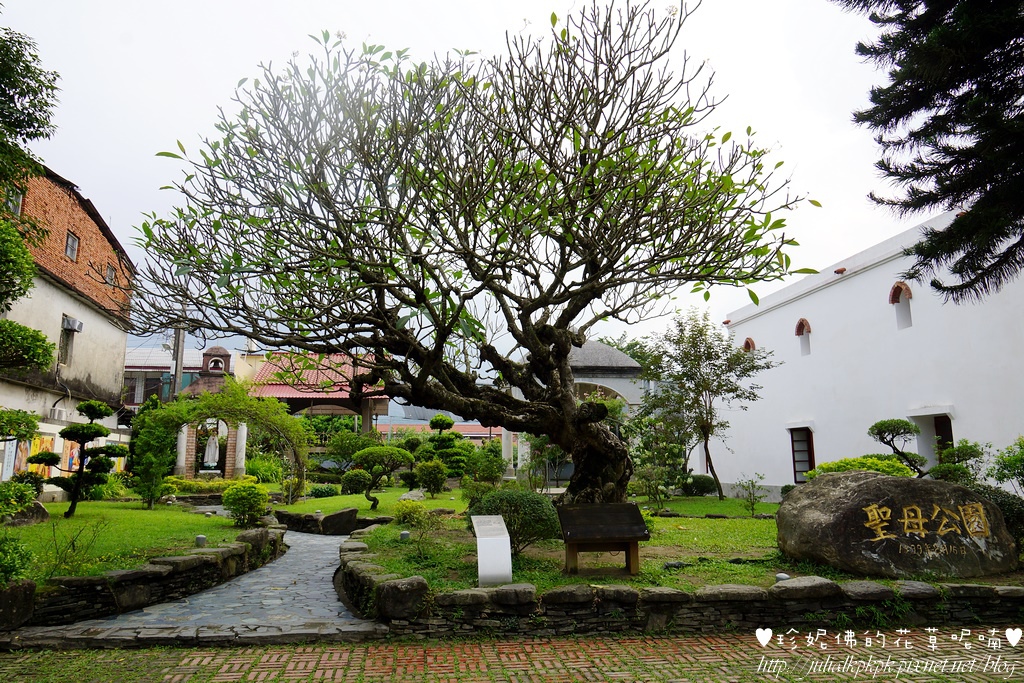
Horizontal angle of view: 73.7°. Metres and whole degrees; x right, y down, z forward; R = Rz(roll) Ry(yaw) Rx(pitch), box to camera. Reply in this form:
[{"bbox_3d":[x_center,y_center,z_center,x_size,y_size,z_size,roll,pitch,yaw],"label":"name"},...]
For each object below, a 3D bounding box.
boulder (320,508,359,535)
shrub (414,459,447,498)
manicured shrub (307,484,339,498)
[{"bbox_3d":[-3.263,3.396,12.914,0.700,0.530,0.420,0,-10,0],"label":"boulder"},{"bbox_3d":[-2.743,4.629,23.044,1.097,1.307,1.097,0,-10,0],"label":"shrub"},{"bbox_3d":[-4.941,3.923,17.896,0.800,0.460,0.750,0,-10,0],"label":"manicured shrub"}]

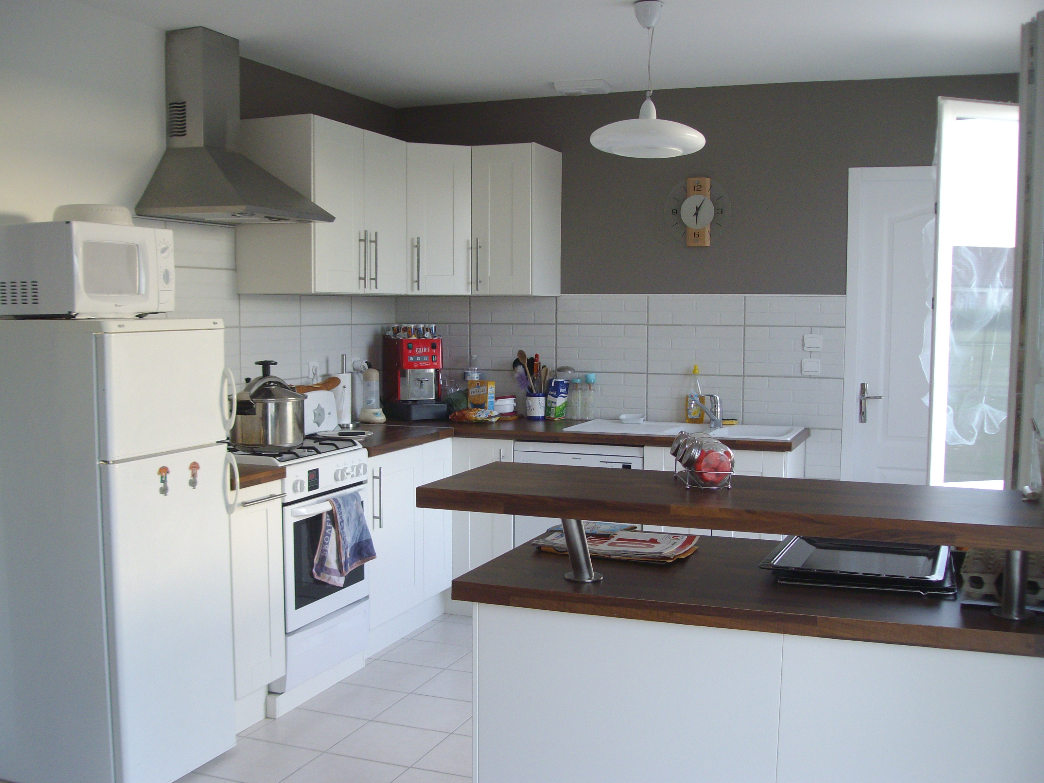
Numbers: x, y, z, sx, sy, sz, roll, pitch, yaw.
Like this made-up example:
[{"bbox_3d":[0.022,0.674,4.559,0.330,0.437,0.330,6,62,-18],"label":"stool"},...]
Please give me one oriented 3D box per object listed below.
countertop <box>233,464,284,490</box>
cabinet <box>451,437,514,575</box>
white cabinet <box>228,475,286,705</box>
[{"bbox_3d":[-1.144,0.280,3.662,0.630,0.038,0.307,2,4,21],"label":"countertop"},{"bbox_3d":[-0.072,0.542,5.210,0.304,0.695,0.600,2,4,21],"label":"cabinet"},{"bbox_3d":[-1.148,0.642,3.693,0.600,0.695,0.307,2,4,21],"label":"white cabinet"}]

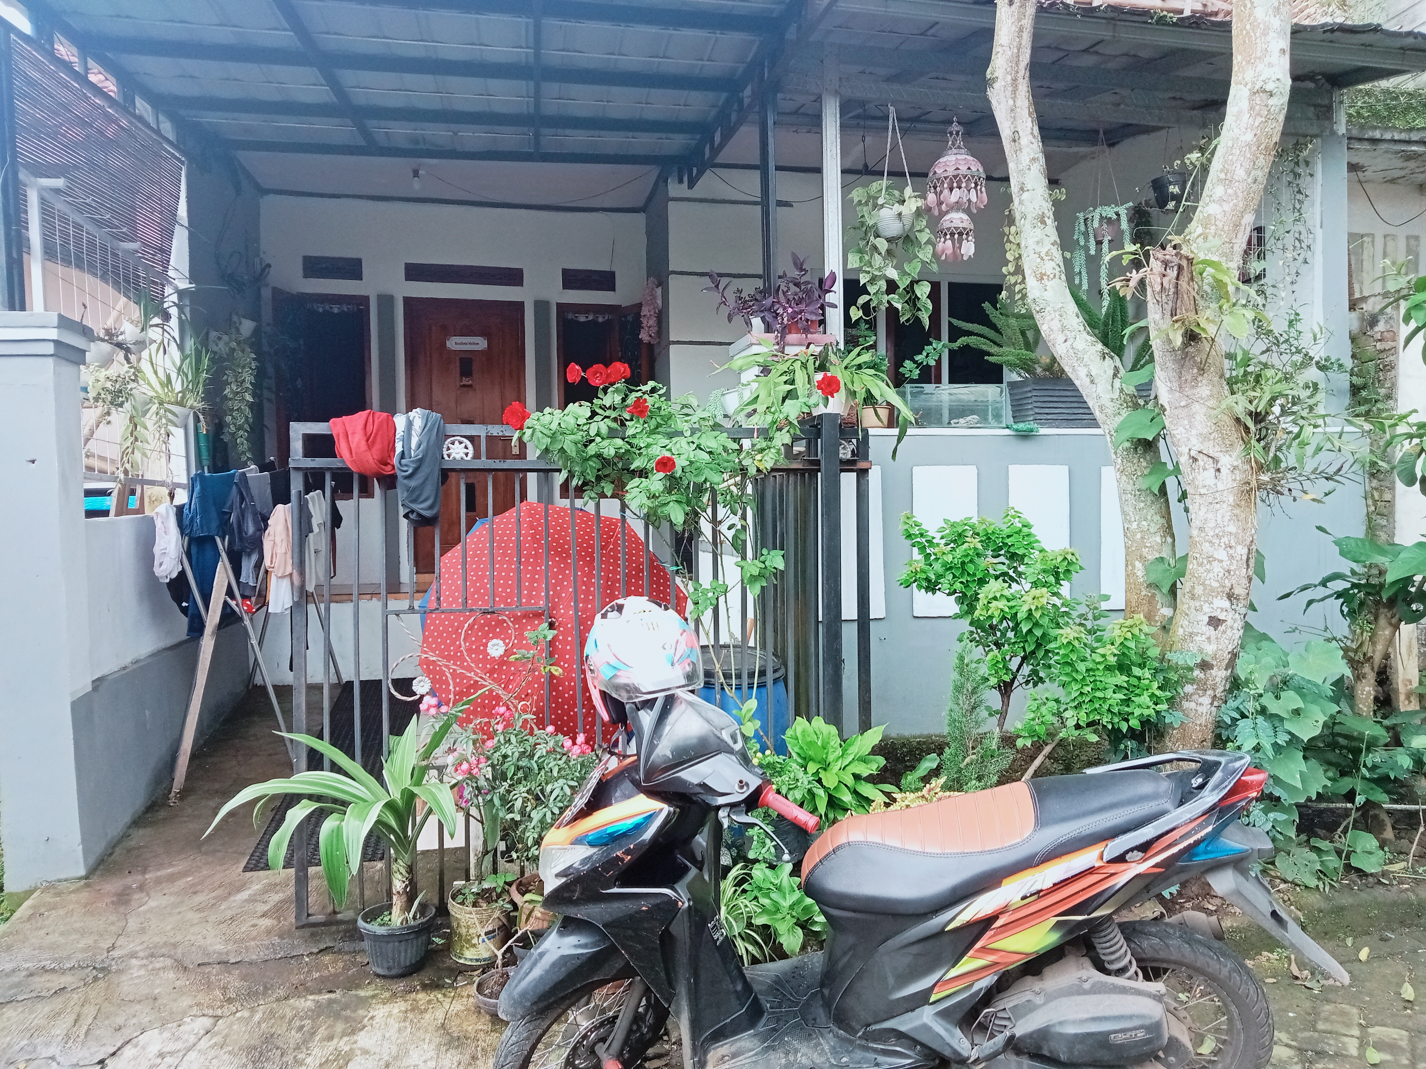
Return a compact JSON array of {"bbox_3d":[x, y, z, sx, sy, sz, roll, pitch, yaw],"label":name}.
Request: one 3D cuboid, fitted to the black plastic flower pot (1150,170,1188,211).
[{"bbox_3d":[2.017,-1.522,5.100,0.165,0.180,0.165,-1,2,0],"label":"black plastic flower pot"}]

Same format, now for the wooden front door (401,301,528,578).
[{"bbox_3d":[-1.920,-0.767,9.054,0.920,2.150,0.080,-1,2,-13],"label":"wooden front door"}]

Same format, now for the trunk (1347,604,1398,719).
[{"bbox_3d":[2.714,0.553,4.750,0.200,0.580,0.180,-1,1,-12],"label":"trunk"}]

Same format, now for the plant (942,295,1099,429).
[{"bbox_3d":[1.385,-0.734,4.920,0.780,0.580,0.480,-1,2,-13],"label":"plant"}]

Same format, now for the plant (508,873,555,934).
[{"bbox_3d":[-0.519,1.154,3.550,0.270,0.260,0.270,-1,1,-12],"label":"plant"}]

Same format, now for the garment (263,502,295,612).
[{"bbox_3d":[-2.251,0.127,6.000,0.180,0.560,0.220,-1,2,-13],"label":"garment"}]

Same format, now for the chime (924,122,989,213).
[{"bbox_3d":[1.023,-1.543,4.850,0.260,0.400,0.260,-1,1,-12],"label":"chime"}]

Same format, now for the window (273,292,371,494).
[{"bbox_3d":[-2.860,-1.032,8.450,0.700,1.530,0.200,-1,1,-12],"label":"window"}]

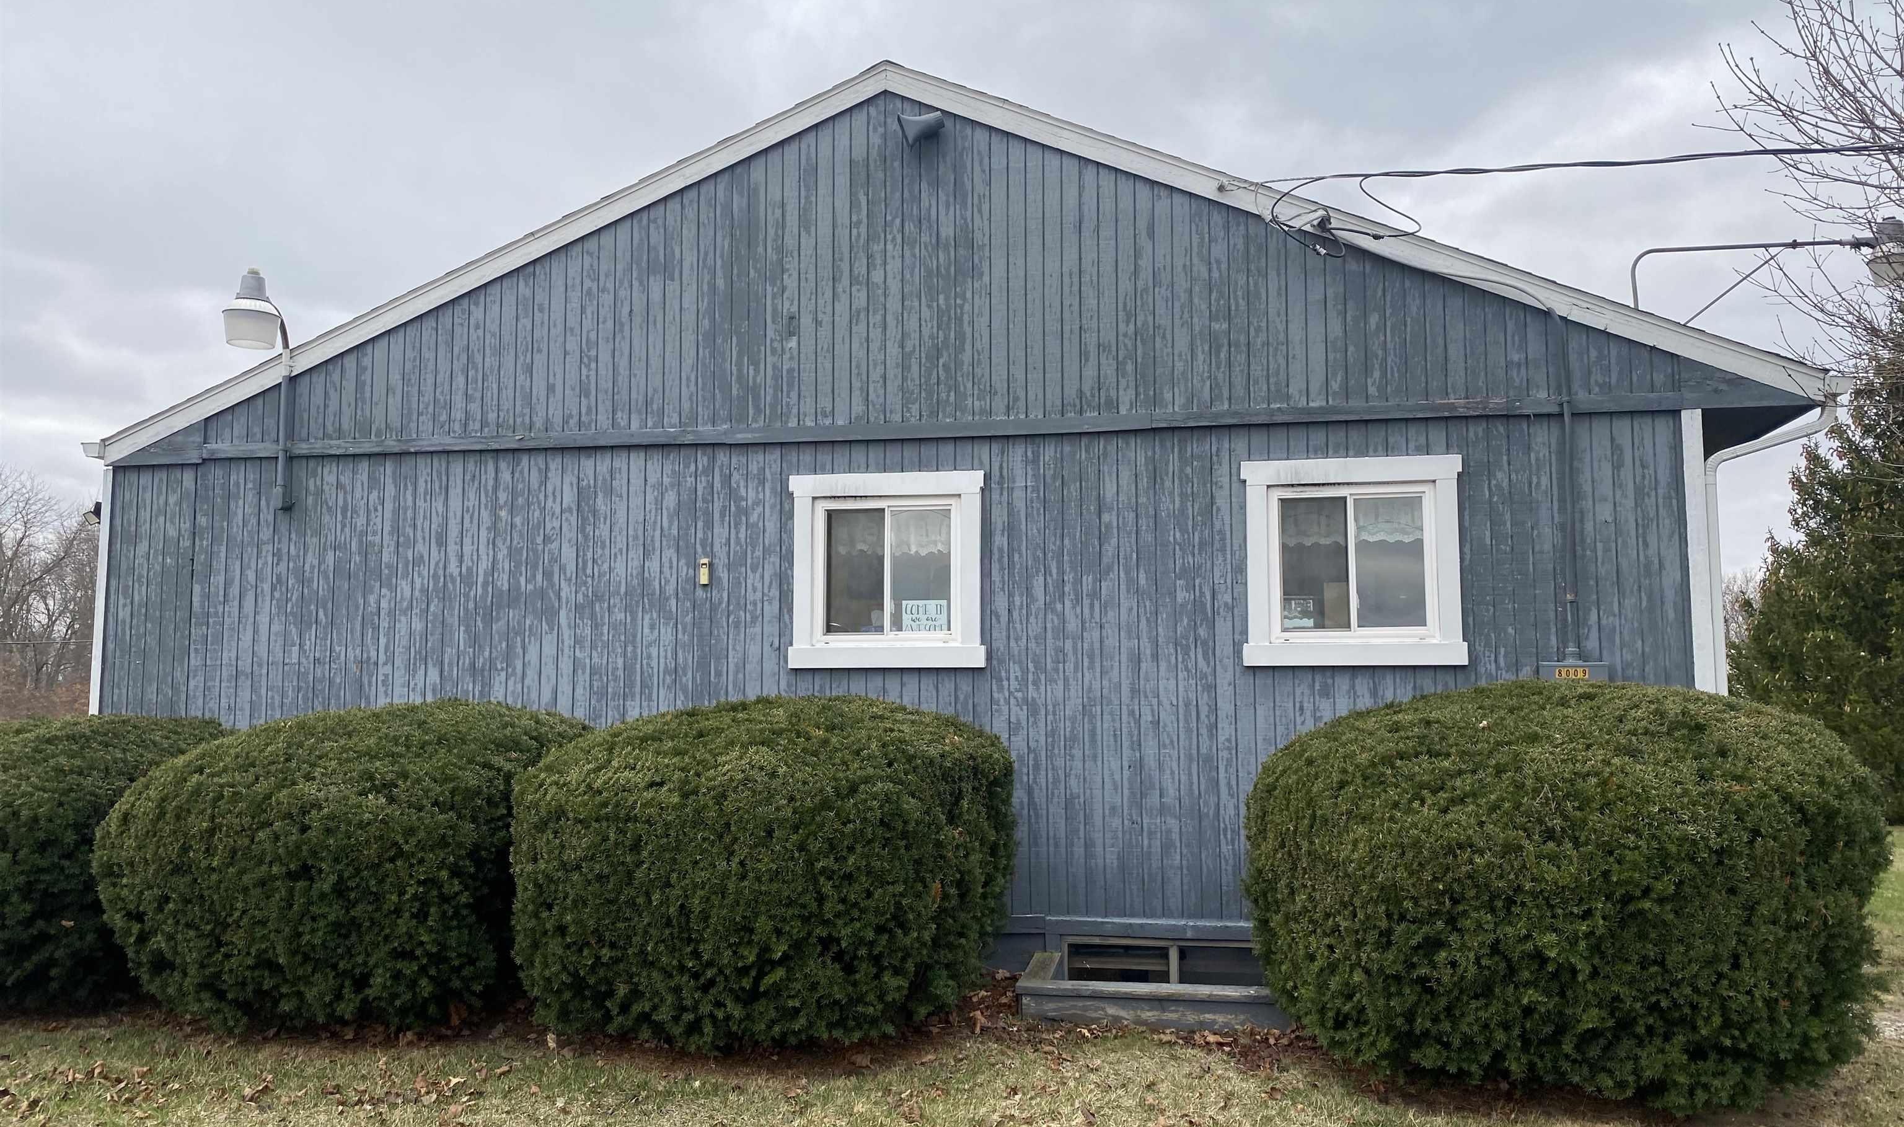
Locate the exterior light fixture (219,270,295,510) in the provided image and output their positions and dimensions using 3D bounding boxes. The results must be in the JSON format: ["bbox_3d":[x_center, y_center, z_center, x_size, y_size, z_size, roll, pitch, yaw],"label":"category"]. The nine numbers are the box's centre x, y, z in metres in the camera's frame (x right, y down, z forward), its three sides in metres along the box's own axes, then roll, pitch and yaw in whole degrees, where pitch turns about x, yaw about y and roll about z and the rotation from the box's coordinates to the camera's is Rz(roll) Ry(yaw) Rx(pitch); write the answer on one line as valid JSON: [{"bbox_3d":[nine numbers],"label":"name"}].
[{"bbox_3d":[-4.018,-1.014,8.299,0.375,1.373,0.613,-1,-5,10],"label":"exterior light fixture"}]

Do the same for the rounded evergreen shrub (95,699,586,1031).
[{"bbox_3d":[-2.965,1.460,7.239,2.292,1.522,1.660,-1,-5,10],"label":"rounded evergreen shrub"}]

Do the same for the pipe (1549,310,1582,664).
[{"bbox_3d":[3.130,-0.399,7.272,0.069,1.808,0.069,-1,-5,10],"label":"pipe"}]

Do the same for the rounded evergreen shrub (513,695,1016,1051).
[{"bbox_3d":[-0.862,1.415,6.880,2.332,1.541,1.660,-1,-5,10],"label":"rounded evergreen shrub"}]

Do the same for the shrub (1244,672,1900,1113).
[{"bbox_3d":[2.511,1.316,6.154,2.430,1.601,1.838,-1,-5,10],"label":"shrub"}]

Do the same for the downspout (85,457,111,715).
[{"bbox_3d":[-5.176,0.810,8.674,0.069,2.766,0.069,-1,-5,10],"label":"downspout"}]

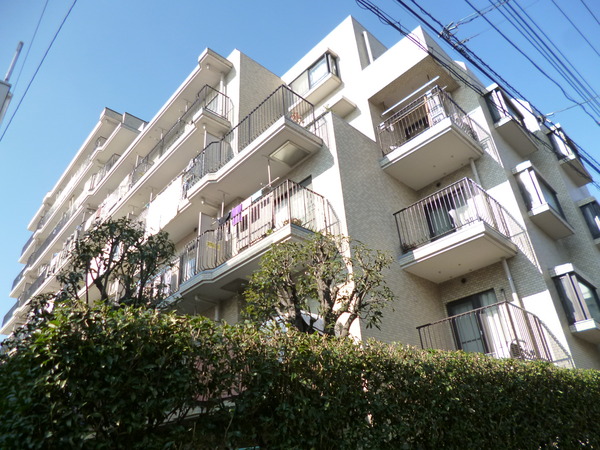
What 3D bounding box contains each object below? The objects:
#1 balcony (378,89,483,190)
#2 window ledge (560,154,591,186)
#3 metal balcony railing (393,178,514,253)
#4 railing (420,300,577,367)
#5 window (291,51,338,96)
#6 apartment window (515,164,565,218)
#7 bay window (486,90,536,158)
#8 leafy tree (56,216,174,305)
[{"bbox_3d":[3.422,-2.220,11.169,1.740,1.470,2.020,22,-38,-39],"label":"balcony"},{"bbox_3d":[8.667,-1.662,13.000,1.735,0.157,0.421,24,-40,-38],"label":"window ledge"},{"bbox_3d":[3.573,0.101,9.847,1.660,1.140,1.980,22,-38,-39],"label":"metal balcony railing"},{"bbox_3d":[3.753,2.647,8.482,1.740,1.390,2.020,22,-38,-39],"label":"railing"},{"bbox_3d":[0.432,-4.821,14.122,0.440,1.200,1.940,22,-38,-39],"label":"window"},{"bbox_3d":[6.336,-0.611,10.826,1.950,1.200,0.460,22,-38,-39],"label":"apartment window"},{"bbox_3d":[6.172,-3.010,12.150,1.950,1.350,0.460,22,-38,-39],"label":"bay window"},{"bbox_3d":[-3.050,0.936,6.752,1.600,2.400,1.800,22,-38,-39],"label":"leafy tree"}]

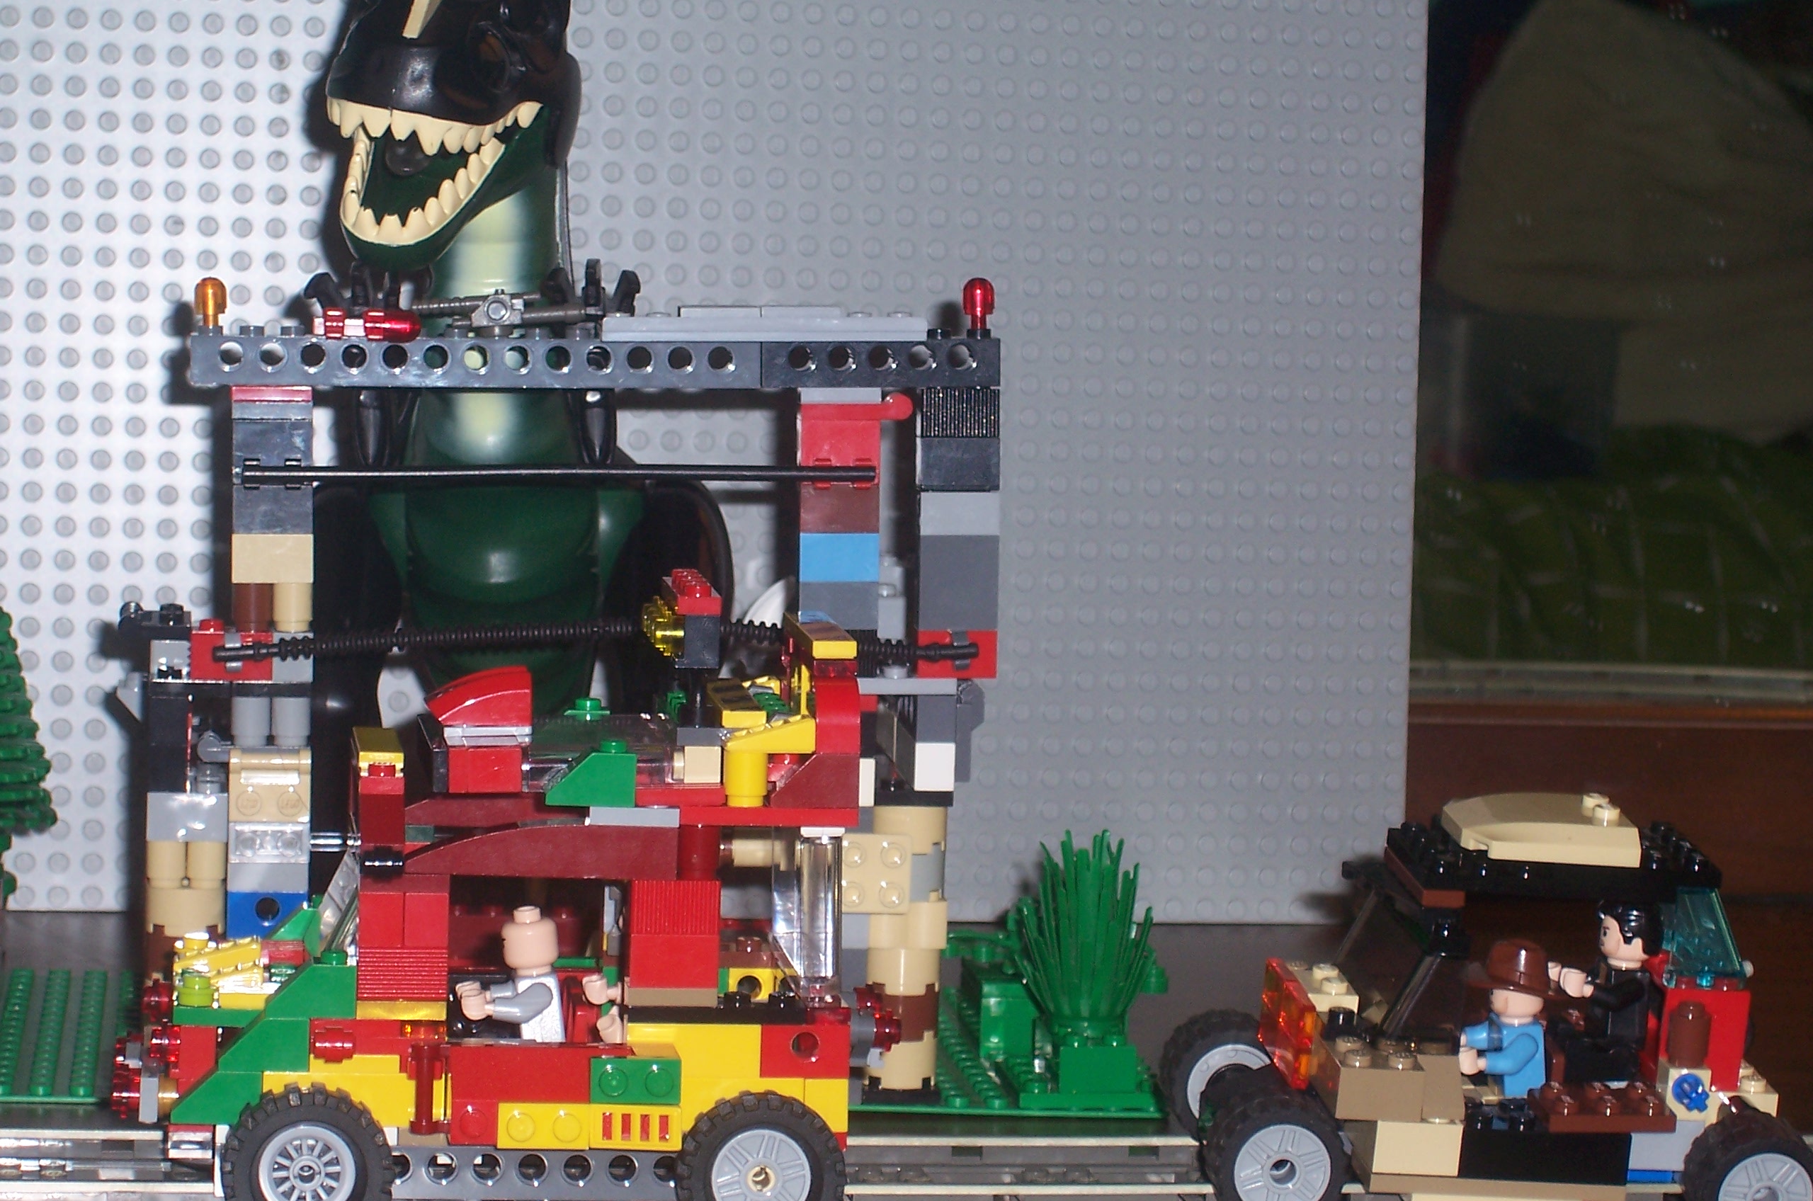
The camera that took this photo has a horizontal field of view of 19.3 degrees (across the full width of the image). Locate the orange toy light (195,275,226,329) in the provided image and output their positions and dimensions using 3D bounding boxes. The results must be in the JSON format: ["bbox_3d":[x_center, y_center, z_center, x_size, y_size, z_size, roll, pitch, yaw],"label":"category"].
[{"bbox_3d":[-0.136,-0.058,1.043,0.006,0.011,0.006,1,6,-9],"label":"orange toy light"}]

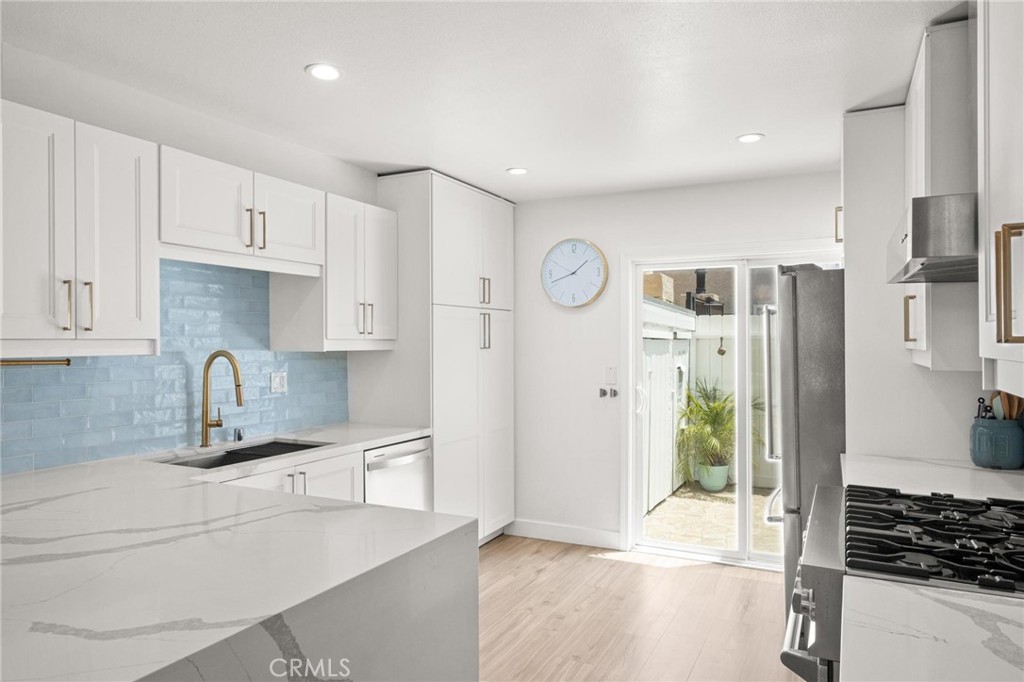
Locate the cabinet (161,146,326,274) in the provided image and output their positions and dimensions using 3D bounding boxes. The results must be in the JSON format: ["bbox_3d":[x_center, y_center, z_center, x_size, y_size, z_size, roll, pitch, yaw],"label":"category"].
[{"bbox_3d":[-1.357,-0.553,2.955,0.415,0.440,0.893,0,0,28],"label":"cabinet"}]

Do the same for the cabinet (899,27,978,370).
[{"bbox_3d":[1.680,-0.467,2.233,0.408,1.115,0.665,0,0,28],"label":"cabinet"}]

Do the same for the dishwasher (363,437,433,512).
[{"bbox_3d":[-0.870,0.989,3.537,0.625,0.850,0.585,0,0,28],"label":"dishwasher"}]

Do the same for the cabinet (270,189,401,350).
[{"bbox_3d":[-1.012,-0.358,3.613,0.420,0.828,0.587,0,0,28],"label":"cabinet"}]

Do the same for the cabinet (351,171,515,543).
[{"bbox_3d":[-0.512,0.215,4.299,0.660,2.440,1.090,0,0,28],"label":"cabinet"}]

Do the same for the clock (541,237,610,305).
[{"bbox_3d":[0.435,-0.483,4.391,0.482,0.478,0.046,0,0,28],"label":"clock"}]

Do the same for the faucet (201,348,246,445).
[{"bbox_3d":[-1.383,0.278,3.029,0.270,0.473,0.115,0,0,28],"label":"faucet"}]

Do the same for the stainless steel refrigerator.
[{"bbox_3d":[1.806,0.538,3.111,0.845,1.769,0.910,0,0,28],"label":"stainless steel refrigerator"}]

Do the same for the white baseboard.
[{"bbox_3d":[0.347,1.374,4.478,0.900,0.115,0.018,0,0,28],"label":"white baseboard"}]

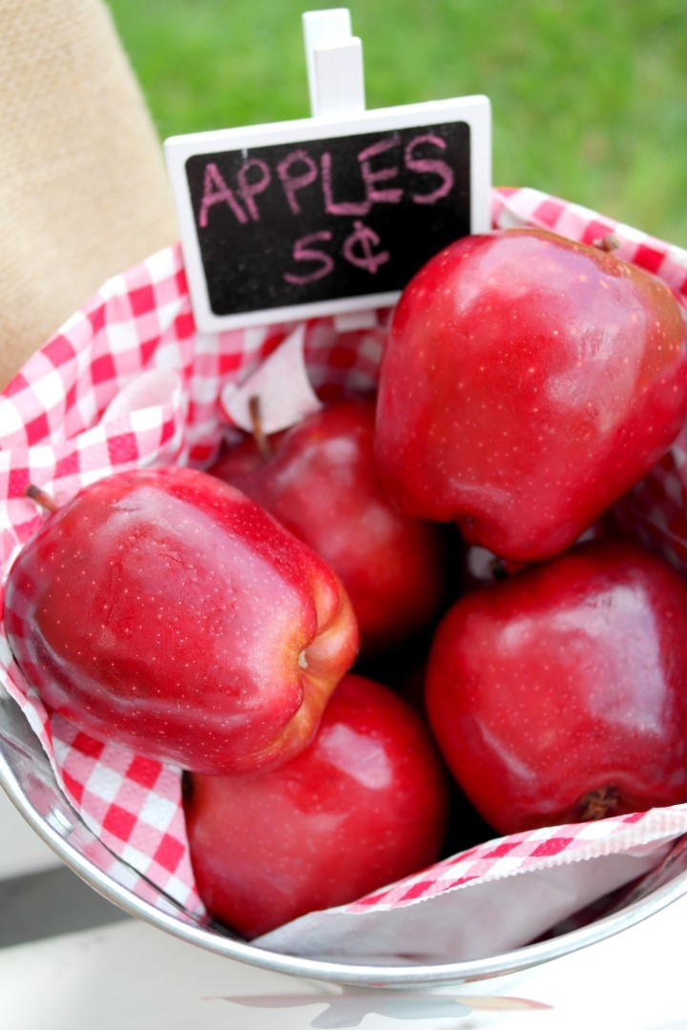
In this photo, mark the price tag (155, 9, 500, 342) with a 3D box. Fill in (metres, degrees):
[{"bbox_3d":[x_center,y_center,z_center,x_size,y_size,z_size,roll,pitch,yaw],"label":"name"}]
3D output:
[{"bbox_3d":[-0.003,-0.092,0.424,0.088,0.089,0.021,-9,40,-4],"label":"price tag"}]

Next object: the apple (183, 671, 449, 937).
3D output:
[{"bbox_3d":[-0.007,0.077,0.407,0.070,0.070,0.070,-36,40,0],"label":"apple"}]

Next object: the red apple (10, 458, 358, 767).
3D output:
[{"bbox_3d":[-0.040,0.027,0.370,0.081,0.071,0.070,37,90,25],"label":"red apple"}]

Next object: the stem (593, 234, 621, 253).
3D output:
[{"bbox_3d":[0.066,-0.068,0.381,0.004,0.004,0.009,34,84,0],"label":"stem"}]

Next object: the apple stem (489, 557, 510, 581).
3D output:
[{"bbox_3d":[0.040,0.014,0.396,0.004,0.004,0.010,-38,59,0],"label":"apple stem"}]

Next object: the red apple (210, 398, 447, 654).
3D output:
[{"bbox_3d":[-0.006,0.005,0.419,0.070,0.073,0.070,-32,32,0],"label":"red apple"}]

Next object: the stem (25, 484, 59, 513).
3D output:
[{"bbox_3d":[-0.076,-0.004,0.388,0.013,0.003,0.003,39,90,22],"label":"stem"}]

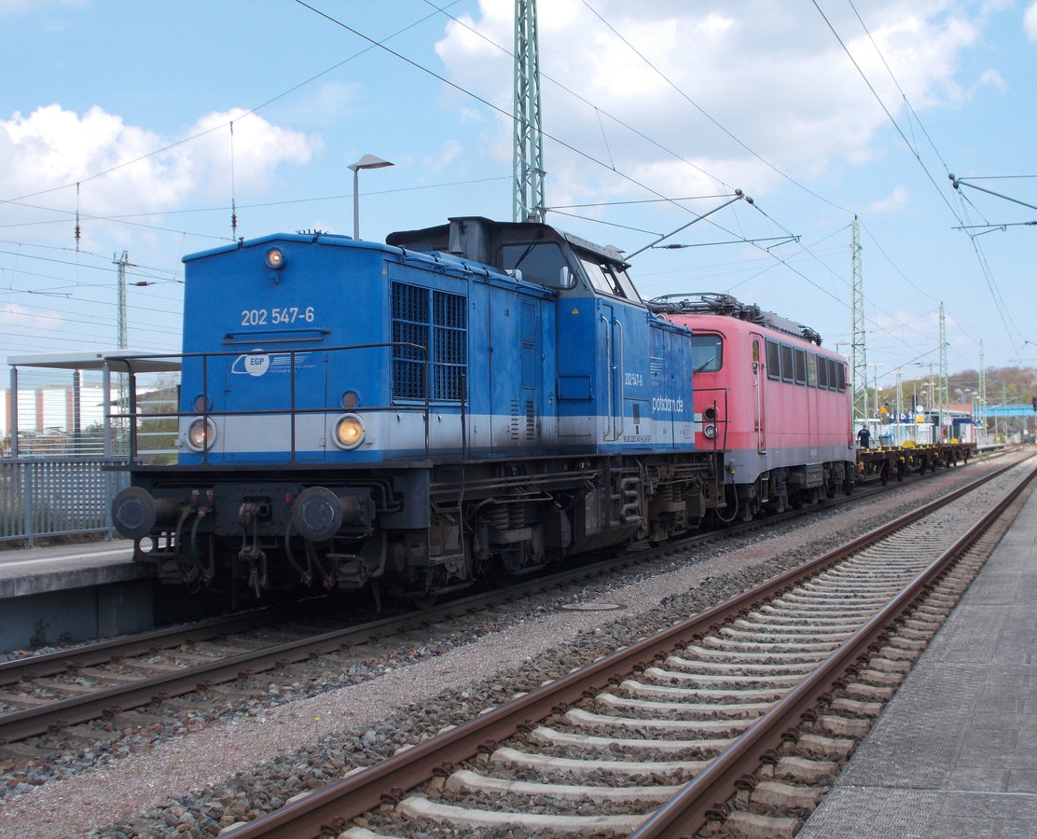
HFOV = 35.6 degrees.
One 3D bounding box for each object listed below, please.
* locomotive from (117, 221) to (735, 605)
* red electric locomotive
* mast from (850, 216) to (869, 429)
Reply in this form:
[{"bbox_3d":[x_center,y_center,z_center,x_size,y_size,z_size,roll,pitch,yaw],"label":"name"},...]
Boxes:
[{"bbox_3d":[-0.207,-0.210,20.351,3.160,4.260,14.240,-1,-1,19],"label":"locomotive"},{"bbox_3d":[4.770,-0.124,35.062,3.050,4.500,16.490,-1,-1,19],"label":"red electric locomotive"},{"bbox_3d":[19.233,-4.379,91.306,0.950,14.400,0.600,-1,-1,19],"label":"mast"}]

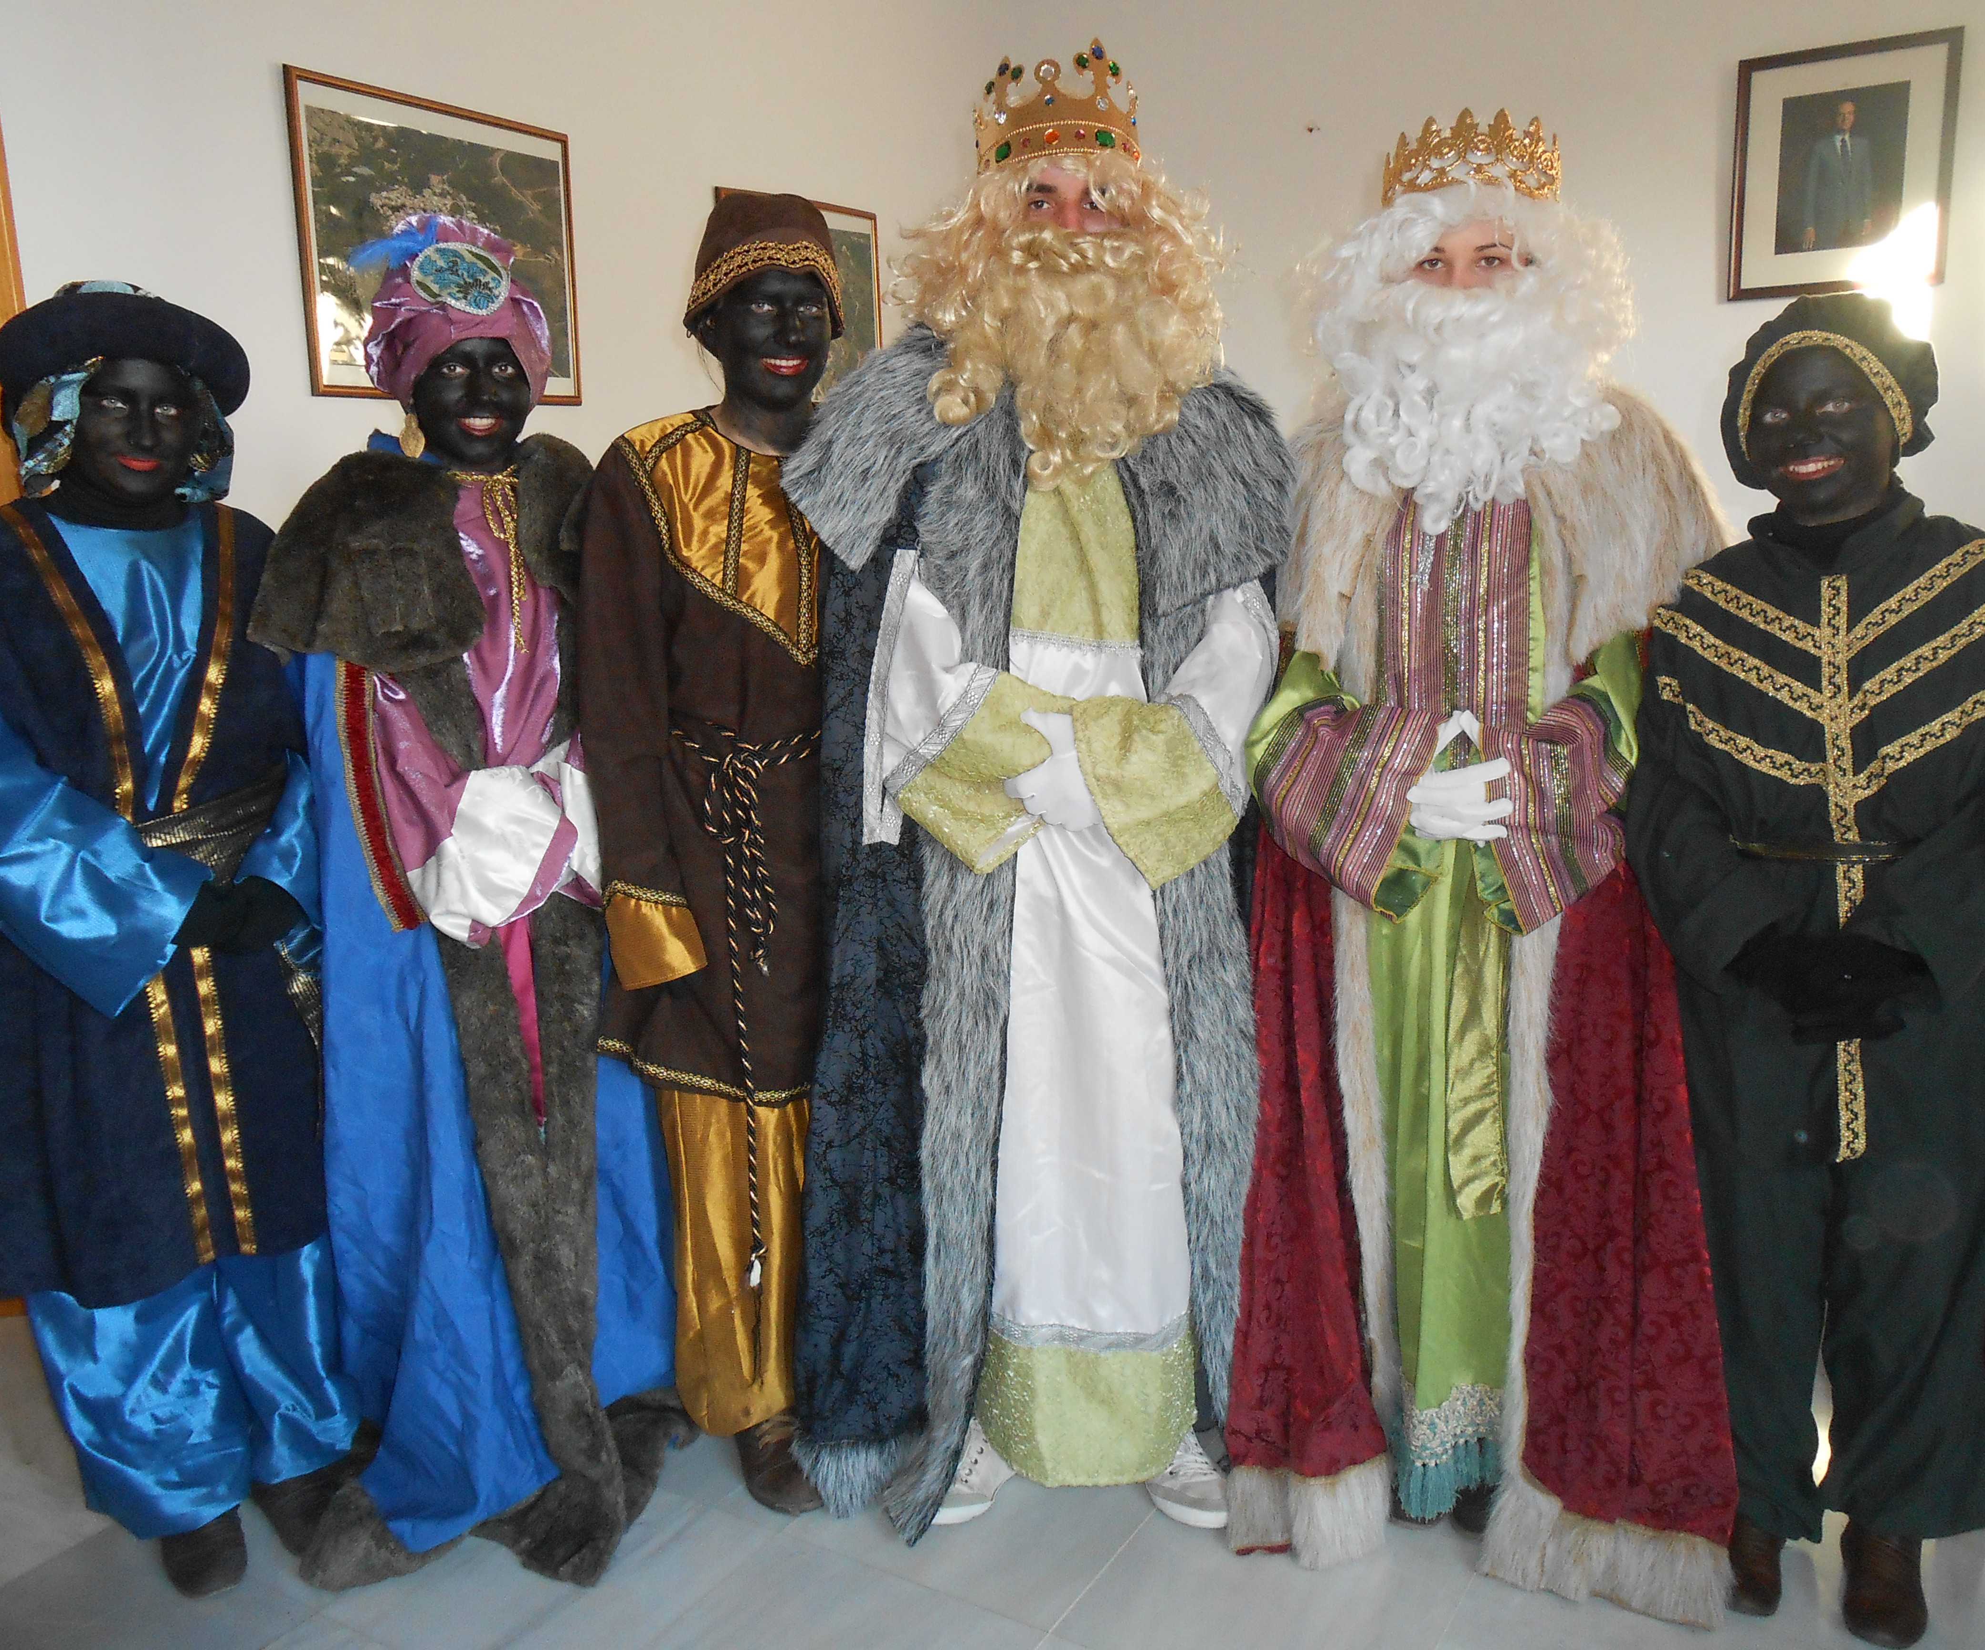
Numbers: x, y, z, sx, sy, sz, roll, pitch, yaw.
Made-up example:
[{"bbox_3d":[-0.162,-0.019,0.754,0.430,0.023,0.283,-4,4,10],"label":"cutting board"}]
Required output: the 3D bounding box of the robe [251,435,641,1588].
[{"bbox_3d":[-0.706,0.229,2.203,0.540,1.460,0.460,-7,13,-26],"label":"robe"}]

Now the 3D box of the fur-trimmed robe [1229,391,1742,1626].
[{"bbox_3d":[0.643,0.191,2.149,0.610,1.510,0.470,3,13,20],"label":"fur-trimmed robe"}]

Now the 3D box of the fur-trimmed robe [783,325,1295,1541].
[{"bbox_3d":[0.062,0.141,2.218,0.610,1.600,0.440,-2,12,-7],"label":"fur-trimmed robe"}]

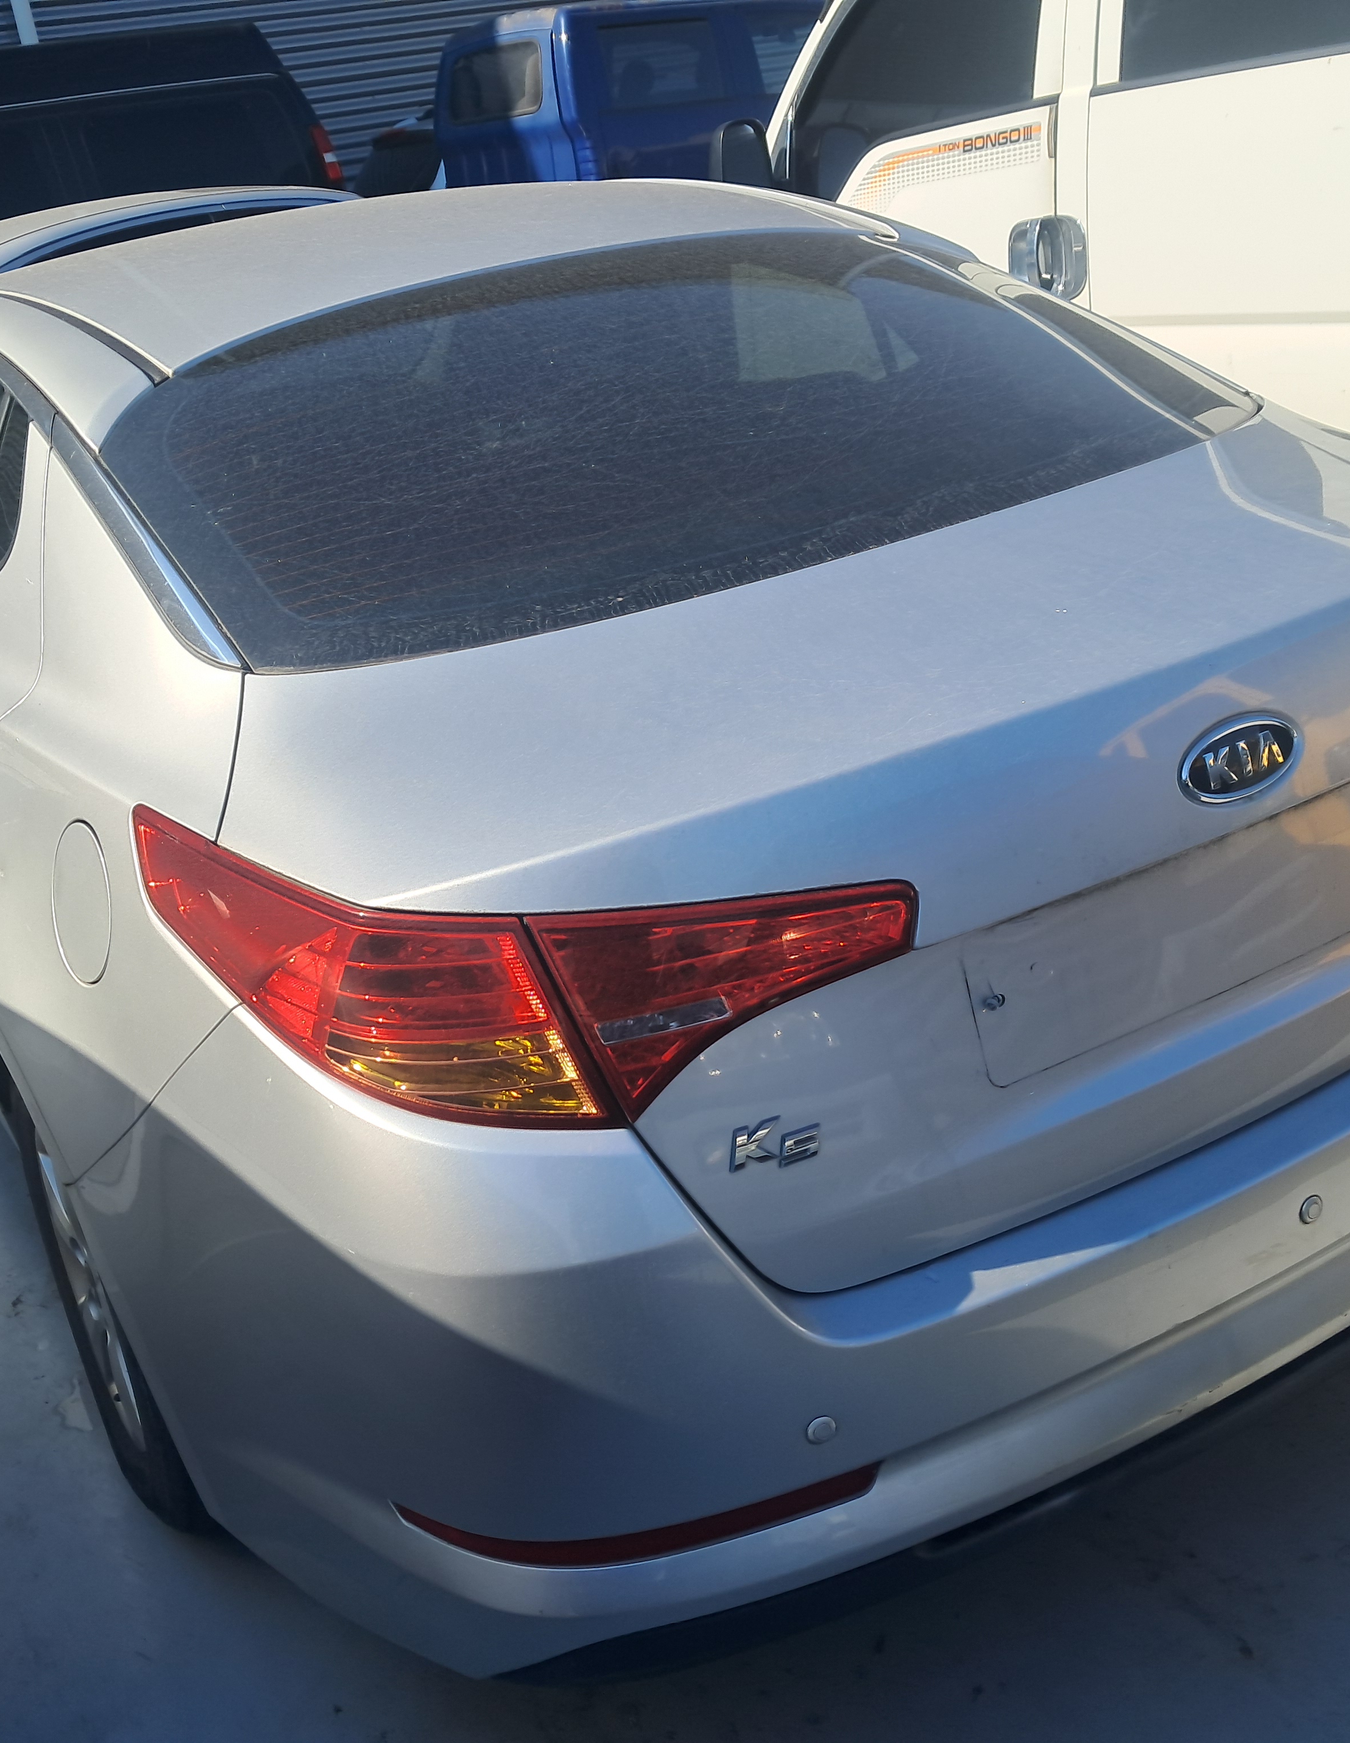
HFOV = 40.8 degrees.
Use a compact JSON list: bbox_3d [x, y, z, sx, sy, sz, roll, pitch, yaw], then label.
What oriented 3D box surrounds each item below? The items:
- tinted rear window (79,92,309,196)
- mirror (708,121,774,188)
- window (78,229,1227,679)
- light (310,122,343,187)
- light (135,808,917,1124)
[{"bbox_3d":[-2.644,-3.947,10.060,1.220,0.570,0.050,-20,20,-27],"label":"tinted rear window"},{"bbox_3d":[0.178,-1.912,4.927,0.160,0.270,0.105,-20,26,-26],"label":"mirror"},{"bbox_3d":[0.011,-0.561,2.146,1.300,0.120,0.690,-19,50,-27],"label":"window"},{"bbox_3d":[-2.336,-4.812,12.177,0.160,0.400,0.160,-25,28,-35],"label":"light"},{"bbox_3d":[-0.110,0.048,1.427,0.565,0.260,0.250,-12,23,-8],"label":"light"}]

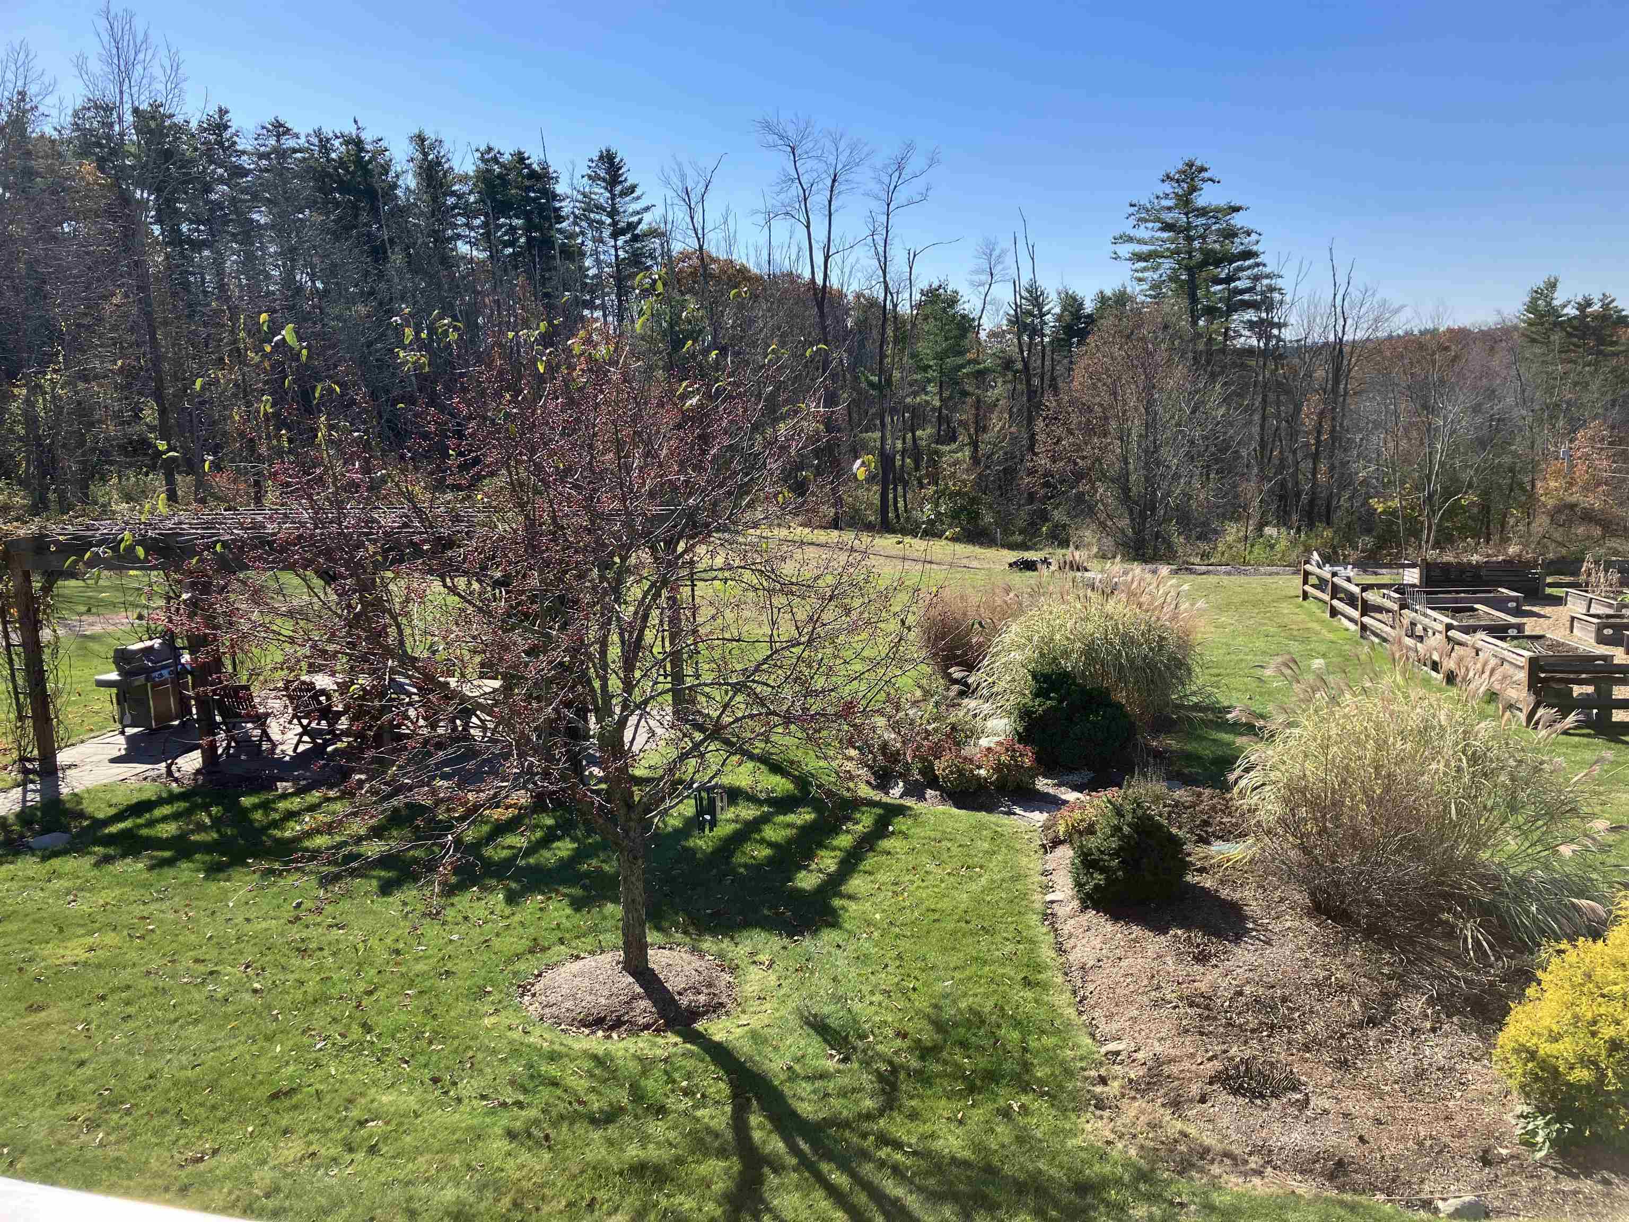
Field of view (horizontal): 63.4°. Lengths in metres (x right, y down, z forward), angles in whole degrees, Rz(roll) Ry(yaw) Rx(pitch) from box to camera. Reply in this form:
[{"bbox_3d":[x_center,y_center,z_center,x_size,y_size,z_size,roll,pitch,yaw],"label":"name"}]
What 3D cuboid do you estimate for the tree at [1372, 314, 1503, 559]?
[{"bbox_3d":[19.086,-5.377,40.201,4.200,7.600,4.200,-1,9,0],"label":"tree"}]

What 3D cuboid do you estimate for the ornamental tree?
[{"bbox_3d":[-1.828,0.310,9.068,5.100,4.600,4.900,-1,9,0],"label":"ornamental tree"}]

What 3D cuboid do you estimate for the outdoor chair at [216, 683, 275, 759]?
[{"bbox_3d":[-7.026,1.294,16.275,0.540,0.890,0.570,0,9,5],"label":"outdoor chair"}]

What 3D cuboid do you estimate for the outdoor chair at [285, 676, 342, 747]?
[{"bbox_3d":[-6.233,1.249,16.389,0.540,0.890,0.570,2,10,22],"label":"outdoor chair"}]

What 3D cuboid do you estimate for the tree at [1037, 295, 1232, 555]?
[{"bbox_3d":[10.174,-5.507,40.956,6.100,7.900,5.900,-1,9,0],"label":"tree"}]

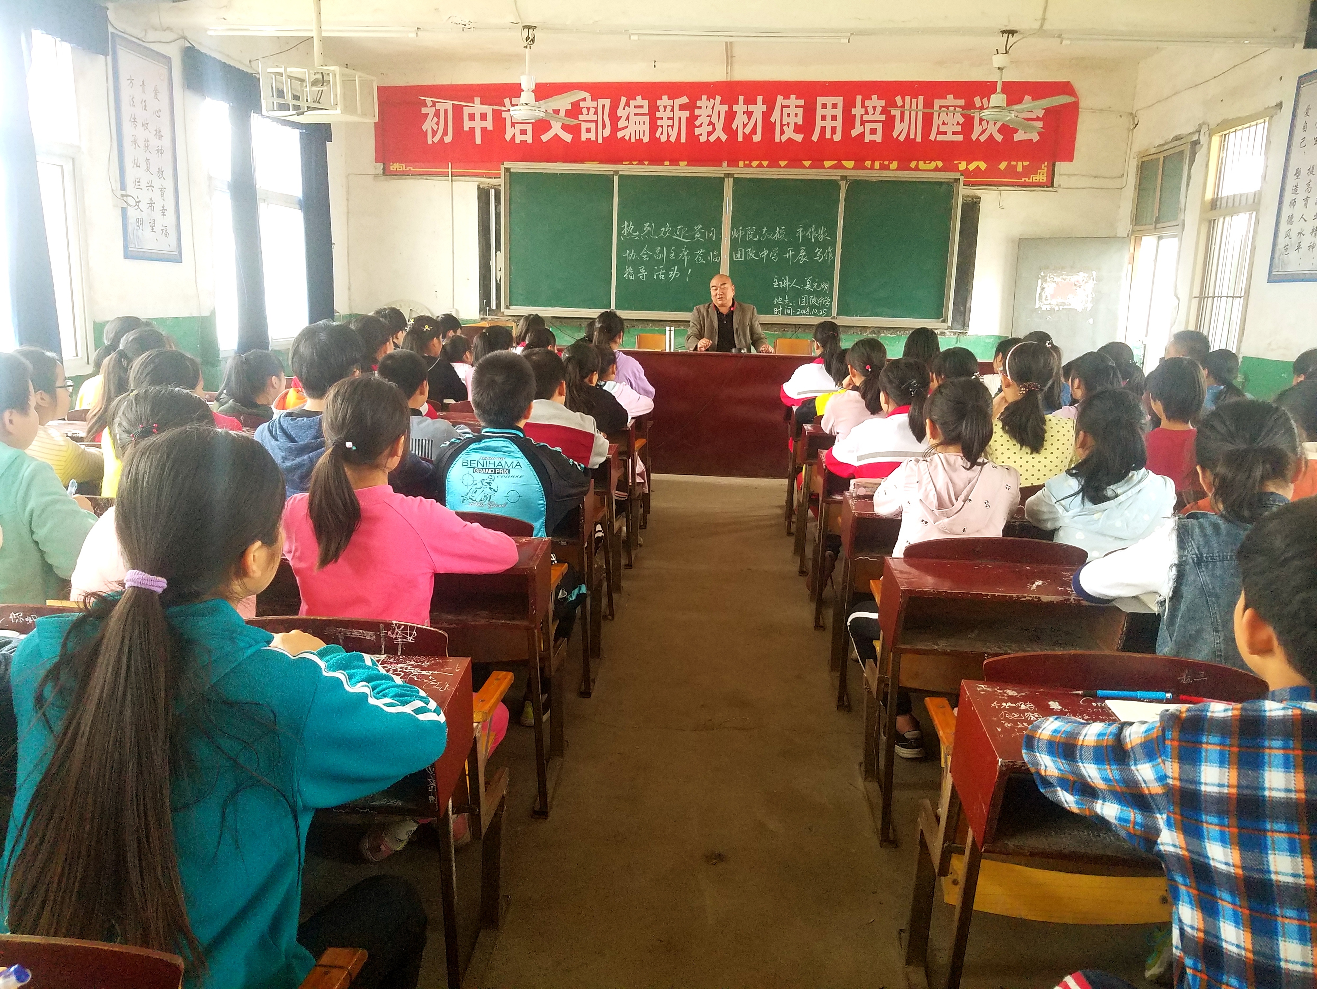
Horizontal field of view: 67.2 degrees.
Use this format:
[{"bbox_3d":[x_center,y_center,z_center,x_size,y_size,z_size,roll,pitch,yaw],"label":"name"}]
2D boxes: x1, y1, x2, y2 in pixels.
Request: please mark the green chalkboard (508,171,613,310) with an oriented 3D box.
[{"bbox_3d":[-0.870,-2.244,8.753,0.940,1.190,0.040,2,12,3],"label":"green chalkboard"}]

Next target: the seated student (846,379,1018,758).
[{"bbox_3d":[0.808,0.198,2.972,0.488,1.107,0.640,2,11,3],"label":"seated student"}]

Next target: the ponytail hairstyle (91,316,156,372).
[{"bbox_3d":[-2.443,-0.680,4.521,0.190,0.250,0.250,9,14,33],"label":"ponytail hairstyle"}]

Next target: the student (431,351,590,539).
[{"bbox_3d":[-0.446,0.181,2.970,0.470,1.220,0.660,3,12,7],"label":"student"}]

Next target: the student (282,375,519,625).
[{"bbox_3d":[-0.619,0.309,2.332,0.550,1.180,0.680,2,12,3],"label":"student"}]

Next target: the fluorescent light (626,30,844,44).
[{"bbox_3d":[0.451,-2.535,5.490,1.235,0.060,0.060,2,12,3],"label":"fluorescent light"}]

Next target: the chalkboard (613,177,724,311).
[{"bbox_3d":[0.101,-2.235,8.844,1.020,1.190,0.050,2,12,3],"label":"chalkboard"}]

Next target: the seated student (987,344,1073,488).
[{"bbox_3d":[1.282,0.086,3.595,0.420,1.260,0.620,2,12,0],"label":"seated student"}]

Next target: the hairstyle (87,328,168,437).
[{"bbox_3d":[-2.102,-0.443,3.927,0.200,0.440,0.260,8,13,27],"label":"hairstyle"}]

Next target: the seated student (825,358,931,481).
[{"bbox_3d":[0.876,0.035,3.797,0.457,1.128,0.640,2,11,3],"label":"seated student"}]

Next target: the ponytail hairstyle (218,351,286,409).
[{"bbox_3d":[-1.815,-0.512,4.412,0.190,0.250,0.260,6,12,18],"label":"ponytail hairstyle"}]

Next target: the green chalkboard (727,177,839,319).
[{"bbox_3d":[1.085,-2.148,8.624,0.980,1.200,0.040,2,12,3],"label":"green chalkboard"}]

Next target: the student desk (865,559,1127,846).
[{"bbox_3d":[0.818,0.518,2.521,0.506,0.644,0.340,2,11,3],"label":"student desk"}]

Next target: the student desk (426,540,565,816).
[{"bbox_3d":[-0.531,0.496,2.590,0.500,0.752,0.420,2,12,-1],"label":"student desk"}]

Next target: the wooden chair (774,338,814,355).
[{"bbox_3d":[1.136,-0.882,8.314,0.380,0.820,0.420,2,12,3],"label":"wooden chair"}]

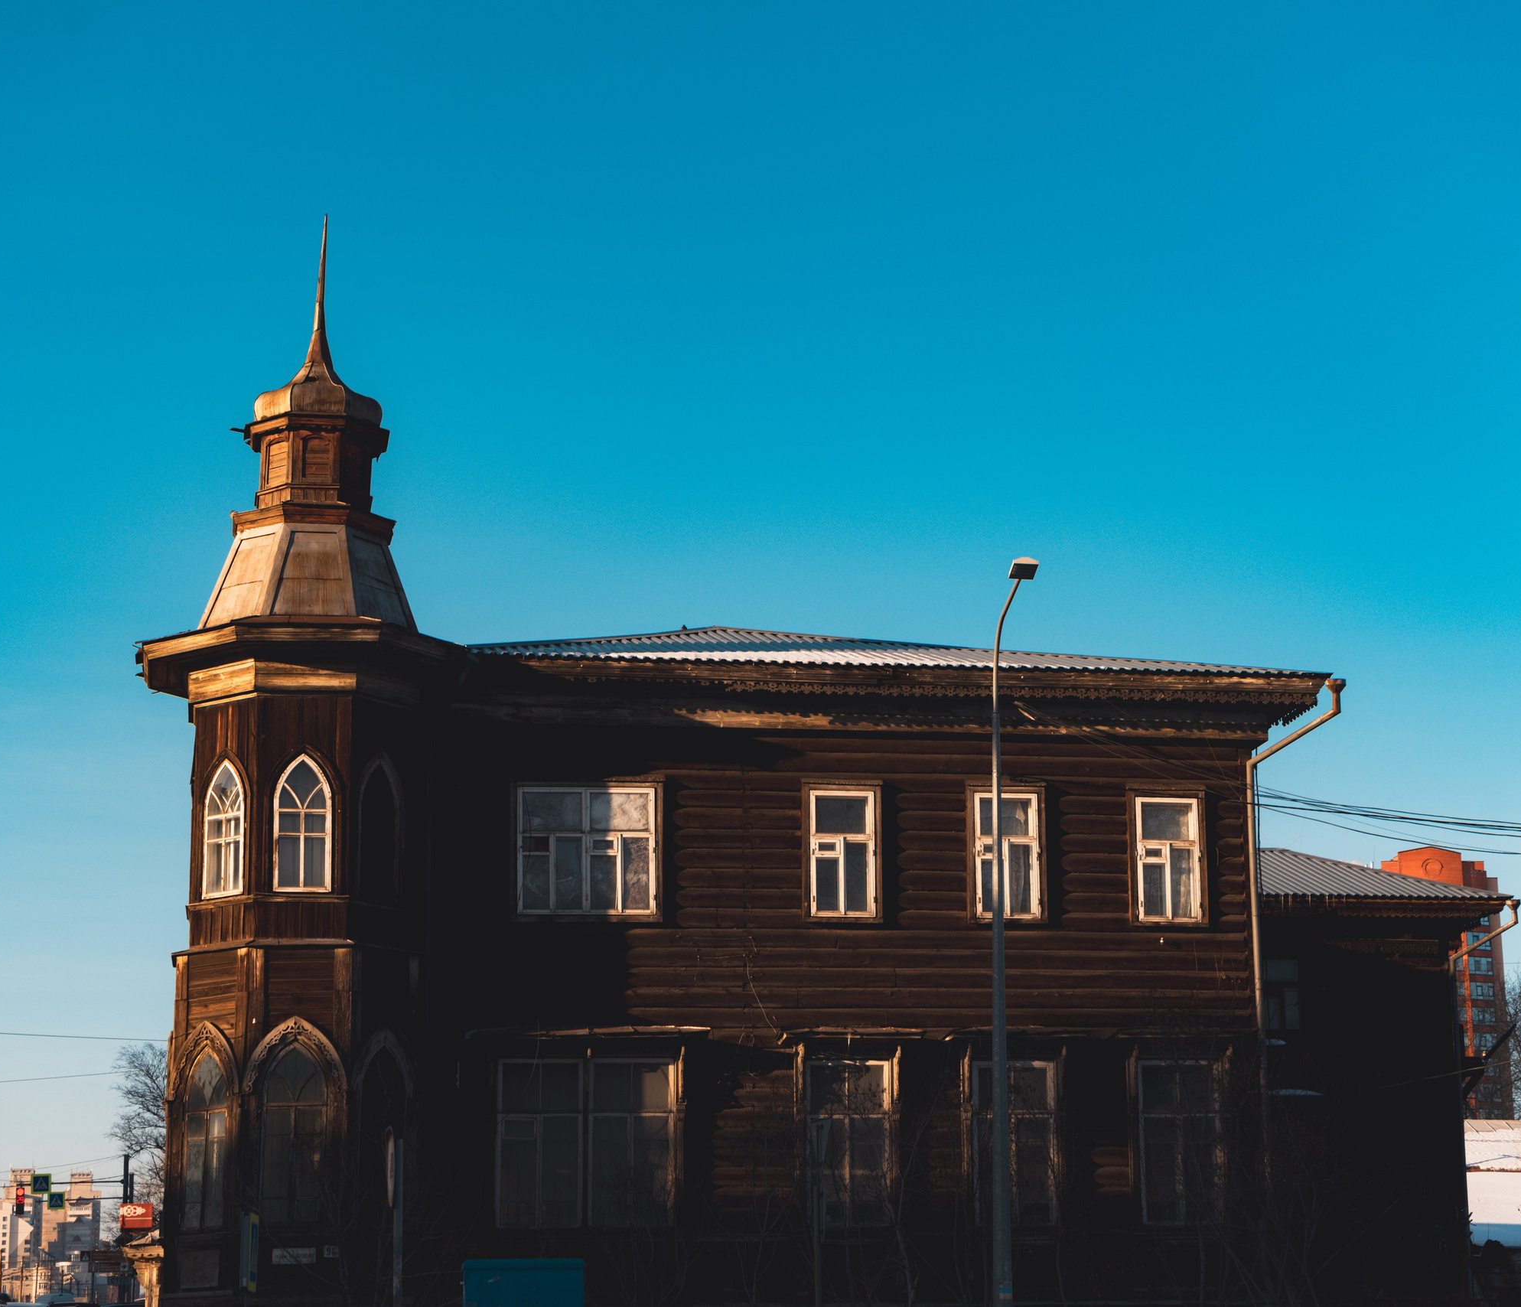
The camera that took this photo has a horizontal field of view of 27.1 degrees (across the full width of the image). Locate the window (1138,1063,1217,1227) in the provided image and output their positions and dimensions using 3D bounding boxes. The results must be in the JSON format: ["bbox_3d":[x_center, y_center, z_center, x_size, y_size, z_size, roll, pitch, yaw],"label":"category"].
[{"bbox_3d":[4.982,5.815,37.567,1.001,1.982,0.150,1,-11,-10],"label":"window"}]

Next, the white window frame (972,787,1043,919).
[{"bbox_3d":[2.977,2.432,37.898,0.831,1.554,0.150,1,-11,-10],"label":"white window frame"}]

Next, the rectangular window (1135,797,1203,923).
[{"bbox_3d":[4.949,2.490,38.226,0.846,1.530,0.150,1,-11,-10],"label":"rectangular window"}]

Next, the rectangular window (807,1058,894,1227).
[{"bbox_3d":[1.048,5.722,36.907,1.003,1.947,0.150,1,-11,-10],"label":"rectangular window"}]

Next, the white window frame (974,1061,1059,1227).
[{"bbox_3d":[3.016,5.768,37.238,1.002,1.938,0.150,1,-11,-10],"label":"white window frame"}]

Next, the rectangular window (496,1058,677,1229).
[{"bbox_3d":[-1.998,5.647,36.397,2.110,1.964,0.150,1,-11,-10],"label":"rectangular window"}]

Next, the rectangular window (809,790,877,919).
[{"bbox_3d":[0.984,2.379,37.565,0.779,1.513,0.150,1,-11,-10],"label":"rectangular window"}]

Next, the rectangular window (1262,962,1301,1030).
[{"bbox_3d":[8.475,5.554,51.261,0.648,1.141,0.150,1,-11,-10],"label":"rectangular window"}]

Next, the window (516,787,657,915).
[{"bbox_3d":[-2.036,2.324,37.055,1.643,1.520,0.150,1,-11,-10],"label":"window"}]

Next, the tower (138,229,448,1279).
[{"bbox_3d":[-5.283,1.564,36.646,3.750,13.876,3.750,1,-11,-10],"label":"tower"}]

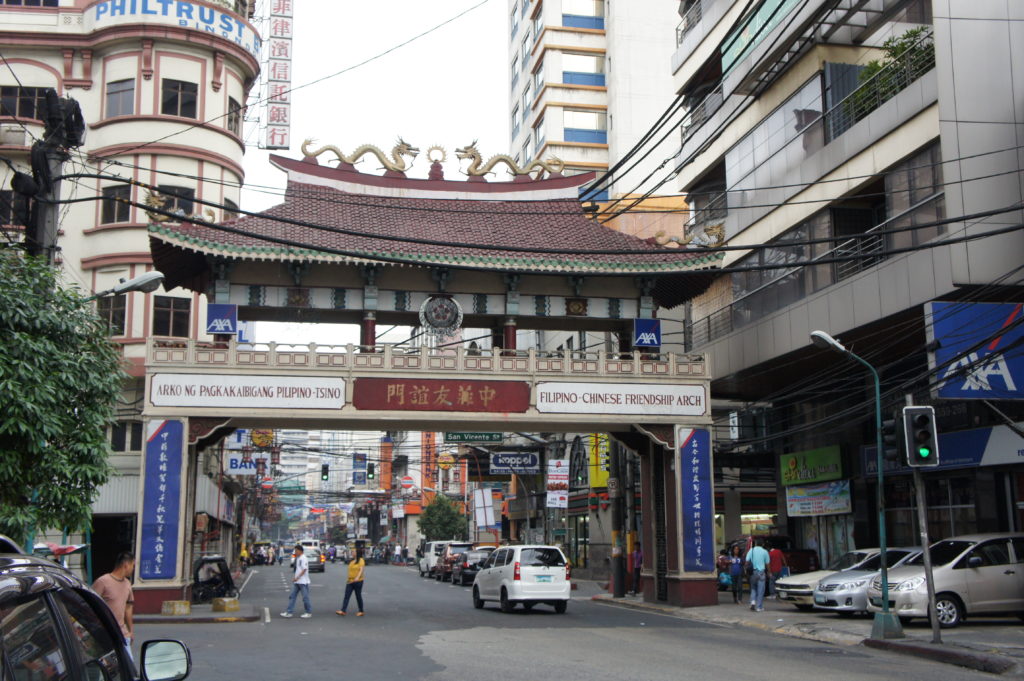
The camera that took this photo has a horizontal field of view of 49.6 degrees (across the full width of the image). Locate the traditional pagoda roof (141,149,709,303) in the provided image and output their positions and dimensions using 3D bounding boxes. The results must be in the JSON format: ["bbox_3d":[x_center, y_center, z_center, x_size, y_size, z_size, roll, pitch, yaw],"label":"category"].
[{"bbox_3d":[-2.016,-2.910,29.172,13.600,3.700,6.000,2,-10,-12],"label":"traditional pagoda roof"}]

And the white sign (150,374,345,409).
[{"bbox_3d":[-6.508,1.284,27.581,4.737,0.836,0.100,2,-11,-12],"label":"white sign"}]

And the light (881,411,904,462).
[{"bbox_3d":[6.136,1.546,17.850,0.320,0.880,0.400,1,-10,-8],"label":"light"}]

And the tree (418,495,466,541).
[{"bbox_3d":[-4.257,11.728,67.842,2.945,4.565,2.945,2,-11,-12],"label":"tree"}]

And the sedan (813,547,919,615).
[{"bbox_3d":[9.028,5.476,25.306,4.540,1.480,1.760,3,-11,-19],"label":"sedan"}]

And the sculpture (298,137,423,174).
[{"bbox_3d":[-3.977,-4.938,29.124,3.200,1.000,0.500,2,-10,-12],"label":"sculpture"}]

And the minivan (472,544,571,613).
[{"bbox_3d":[0.164,6.143,28.742,1.650,1.690,4.150,3,-11,-16],"label":"minivan"}]

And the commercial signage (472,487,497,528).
[{"bbox_3d":[-1.339,8.453,56.000,0.840,1.900,0.080,-3,-9,-13],"label":"commercial signage"}]

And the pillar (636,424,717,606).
[{"bbox_3d":[4.602,4.883,30.787,1.025,4.729,2.850,2,-11,-12],"label":"pillar"}]

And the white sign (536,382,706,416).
[{"bbox_3d":[2.955,1.564,29.561,4.737,0.822,0.100,2,-11,-12],"label":"white sign"}]

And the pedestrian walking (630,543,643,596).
[{"bbox_3d":[3.921,7.220,35.107,0.420,1.629,0.320,-8,-13,36],"label":"pedestrian walking"}]

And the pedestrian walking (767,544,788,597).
[{"bbox_3d":[7.781,6.761,32.651,0.500,1.596,0.450,0,-10,0],"label":"pedestrian walking"}]

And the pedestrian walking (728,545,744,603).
[{"bbox_3d":[5.996,6.260,29.638,0.450,1.531,0.320,-1,-10,3],"label":"pedestrian walking"}]

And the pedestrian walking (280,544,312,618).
[{"bbox_3d":[-5.233,5.871,27.036,0.750,1.712,0.480,2,-11,-11],"label":"pedestrian walking"}]

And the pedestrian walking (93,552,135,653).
[{"bbox_3d":[-4.271,3.116,11.841,0.460,1.687,0.300,6,-12,-30],"label":"pedestrian walking"}]

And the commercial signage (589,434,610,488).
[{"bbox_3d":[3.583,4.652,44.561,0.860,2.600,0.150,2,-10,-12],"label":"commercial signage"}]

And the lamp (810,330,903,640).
[{"bbox_3d":[5.756,2.359,18.662,1.300,5.100,0.500,2,-10,-12],"label":"lamp"}]

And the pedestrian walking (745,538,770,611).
[{"bbox_3d":[5.506,5.264,25.078,0.560,1.660,0.480,-1,-10,3],"label":"pedestrian walking"}]

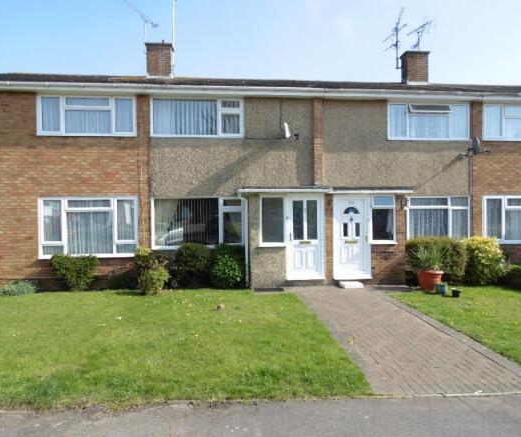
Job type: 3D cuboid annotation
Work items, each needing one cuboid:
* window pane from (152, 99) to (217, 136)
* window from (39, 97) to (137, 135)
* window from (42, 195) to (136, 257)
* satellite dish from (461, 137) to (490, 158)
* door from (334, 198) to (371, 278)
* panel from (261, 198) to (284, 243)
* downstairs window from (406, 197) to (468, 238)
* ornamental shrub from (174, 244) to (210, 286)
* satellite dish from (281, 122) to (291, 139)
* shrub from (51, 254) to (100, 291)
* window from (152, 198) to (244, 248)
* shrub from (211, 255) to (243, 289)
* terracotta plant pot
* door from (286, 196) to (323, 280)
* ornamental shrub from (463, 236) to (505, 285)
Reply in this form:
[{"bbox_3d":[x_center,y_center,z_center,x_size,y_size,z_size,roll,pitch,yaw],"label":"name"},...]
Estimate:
[{"bbox_3d":[-1.884,-2.540,9.363,1.610,0.950,0.070,-1,1,-6],"label":"window pane"},{"bbox_3d":[-4.296,-2.522,9.181,2.379,0.976,0.100,-1,1,-6],"label":"window"},{"bbox_3d":[-4.241,0.227,9.178,2.338,1.506,0.100,-1,1,-6],"label":"window"},{"bbox_3d":[5.804,-1.903,9.930,0.600,0.580,0.520,0,1,6],"label":"satellite dish"},{"bbox_3d":[2.203,0.456,8.881,0.950,2.039,0.100,-1,1,-6],"label":"door"},{"bbox_3d":[0.287,0.053,8.680,0.529,1.066,0.060,-1,1,-6],"label":"panel"},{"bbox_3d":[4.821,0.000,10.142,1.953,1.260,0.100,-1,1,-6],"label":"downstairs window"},{"bbox_3d":[-1.644,1.126,9.020,0.901,1.084,0.820,-1,1,-6],"label":"ornamental shrub"},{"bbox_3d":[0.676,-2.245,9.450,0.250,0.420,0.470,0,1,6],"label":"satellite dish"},{"bbox_3d":[-4.330,1.254,8.600,1.050,0.820,0.750,-1,1,-6],"label":"shrub"},{"bbox_3d":[-1.578,0.133,9.442,2.338,1.308,0.100,-1,1,-6],"label":"window"},{"bbox_3d":[-0.783,1.266,8.930,0.760,0.820,0.700,-1,1,-6],"label":"shrub"},{"bbox_3d":[3.816,1.418,8.300,0.560,0.440,0.560,0,1,0],"label":"terracotta plant pot"},{"bbox_3d":[1.039,0.448,8.635,0.918,1.987,0.100,-1,1,-6],"label":"door"},{"bbox_3d":[5.637,1.061,9.300,1.080,1.218,0.980,-1,1,-6],"label":"ornamental shrub"}]

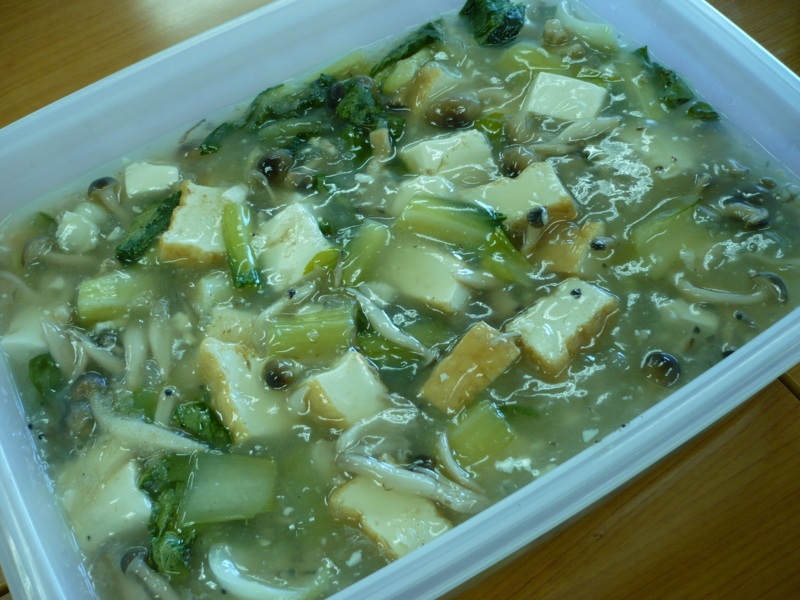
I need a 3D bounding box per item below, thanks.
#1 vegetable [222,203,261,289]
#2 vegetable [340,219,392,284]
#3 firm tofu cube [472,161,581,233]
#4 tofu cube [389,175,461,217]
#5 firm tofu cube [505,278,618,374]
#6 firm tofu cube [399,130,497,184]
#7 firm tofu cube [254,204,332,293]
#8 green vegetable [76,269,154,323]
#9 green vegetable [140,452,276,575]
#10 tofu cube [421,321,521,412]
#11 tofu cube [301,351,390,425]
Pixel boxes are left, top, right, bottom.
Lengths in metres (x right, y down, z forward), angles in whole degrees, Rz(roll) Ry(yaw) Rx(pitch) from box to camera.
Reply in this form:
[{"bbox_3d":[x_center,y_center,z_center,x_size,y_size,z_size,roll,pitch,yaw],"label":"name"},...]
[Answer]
[{"bbox_3d":[-0.084,-0.029,0.424,0.011,0.011,0.045,-15,60,-3],"label":"vegetable"},{"bbox_3d":[-0.015,-0.020,0.390,0.016,0.013,0.028,19,64,14],"label":"vegetable"},{"bbox_3d":[0.055,-0.040,0.360,0.038,0.021,0.024,-23,57,-7],"label":"firm tofu cube"},{"bbox_3d":[0.012,-0.042,0.370,0.030,0.021,0.022,1,58,9],"label":"tofu cube"},{"bbox_3d":[0.079,0.013,0.394,0.045,0.021,0.026,-37,63,-14],"label":"firm tofu cube"},{"bbox_3d":[0.025,-0.069,0.417,0.038,0.024,0.028,-15,61,-5],"label":"firm tofu cube"},{"bbox_3d":[-0.050,-0.021,0.394,0.027,0.024,0.033,-37,65,-16],"label":"firm tofu cube"},{"bbox_3d":[-0.134,0.001,0.387,0.031,0.015,0.020,-14,61,-4],"label":"green vegetable"},{"bbox_3d":[-0.070,0.080,0.301,0.047,0.014,0.040,-5,57,5],"label":"green vegetable"},{"bbox_3d":[0.028,0.031,0.320,0.038,0.021,0.020,-41,61,-17],"label":"tofu cube"},{"bbox_3d":[-0.020,0.038,0.322,0.022,0.021,0.025,-37,60,-15],"label":"tofu cube"}]

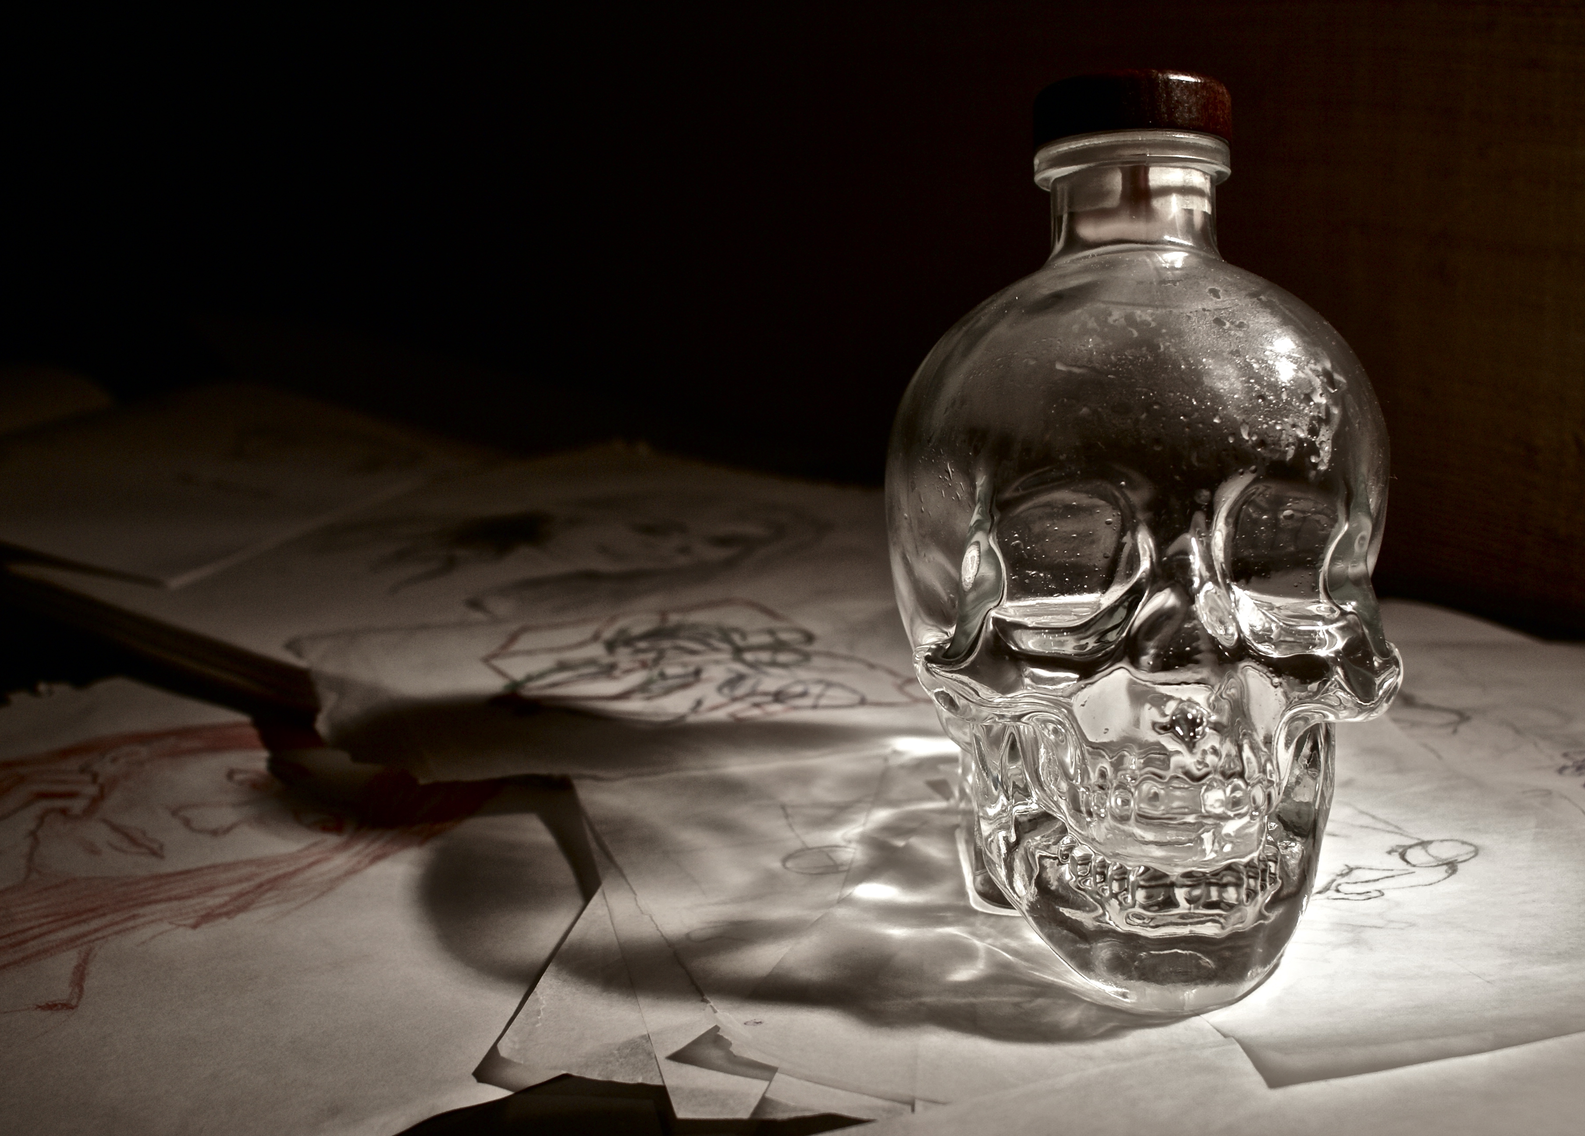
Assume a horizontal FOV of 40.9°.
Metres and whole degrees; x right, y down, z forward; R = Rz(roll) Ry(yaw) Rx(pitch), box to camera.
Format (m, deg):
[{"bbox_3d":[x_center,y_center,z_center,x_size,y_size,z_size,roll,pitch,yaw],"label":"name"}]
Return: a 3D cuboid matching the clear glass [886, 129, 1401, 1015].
[{"bbox_3d":[0.073,-0.009,0.455,0.110,0.187,0.134,0,7,-3],"label":"clear glass"}]

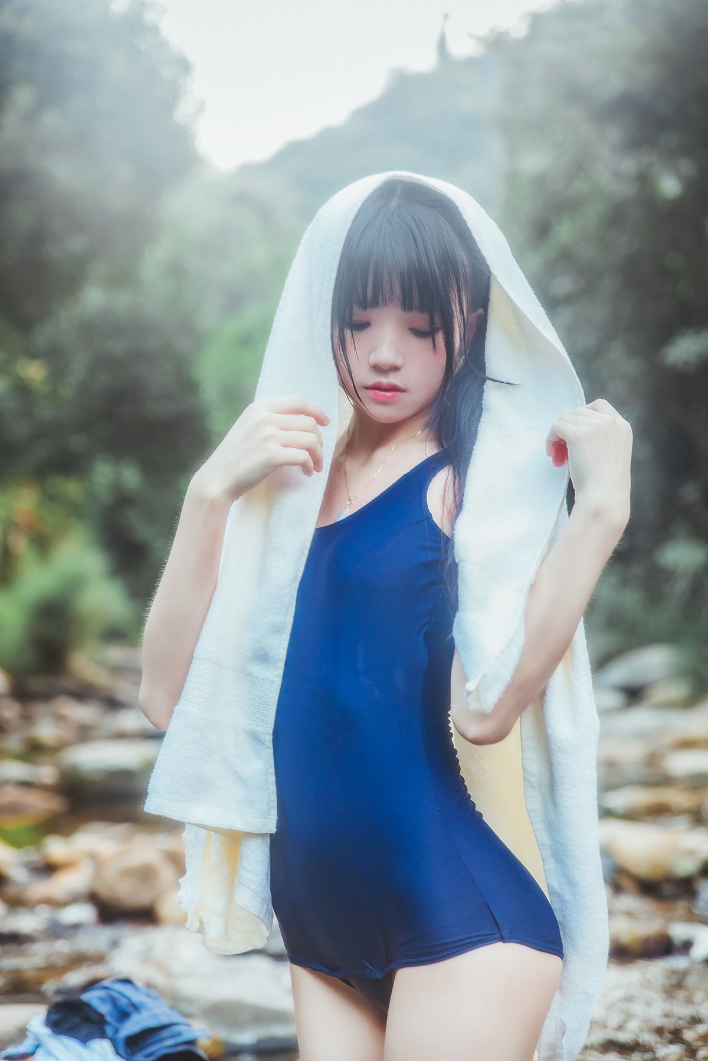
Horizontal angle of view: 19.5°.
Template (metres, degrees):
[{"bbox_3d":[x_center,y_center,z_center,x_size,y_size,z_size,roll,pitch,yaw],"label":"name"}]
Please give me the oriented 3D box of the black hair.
[{"bbox_3d":[0.064,-0.140,2.080,0.200,0.430,0.230,1,2,23],"label":"black hair"}]

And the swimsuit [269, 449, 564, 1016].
[{"bbox_3d":[0.063,0.202,2.070,0.310,0.565,0.240,2,3,37],"label":"swimsuit"}]

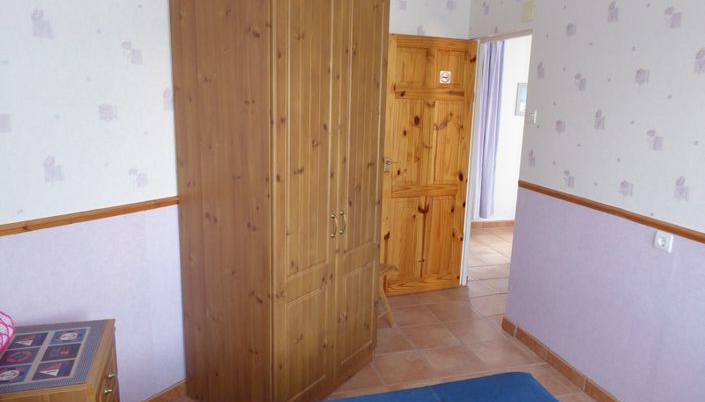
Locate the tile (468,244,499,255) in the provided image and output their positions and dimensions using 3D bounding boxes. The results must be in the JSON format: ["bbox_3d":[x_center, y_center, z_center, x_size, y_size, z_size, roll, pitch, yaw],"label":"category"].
[{"bbox_3d":[1.305,0.515,5.324,0.326,0.010,0.326,-2,12,-17],"label":"tile"}]

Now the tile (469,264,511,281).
[{"bbox_3d":[1.194,0.664,4.652,0.323,0.010,0.323,-2,13,-16],"label":"tile"}]

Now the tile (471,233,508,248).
[{"bbox_3d":[1.527,0.436,5.731,0.326,0.010,0.326,-2,12,-17],"label":"tile"}]

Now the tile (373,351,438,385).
[{"bbox_3d":[0.290,0.976,2.983,0.326,0.010,0.326,-2,12,-17],"label":"tile"}]

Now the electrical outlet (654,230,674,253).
[{"bbox_3d":[1.378,0.181,2.249,0.014,0.081,0.081,-2,12,-15],"label":"electrical outlet"}]

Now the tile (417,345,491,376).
[{"bbox_3d":[0.611,0.985,3.141,0.323,0.010,0.323,-2,13,-16],"label":"tile"}]

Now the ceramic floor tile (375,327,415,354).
[{"bbox_3d":[0.195,0.909,3.294,0.326,0.010,0.326,-2,12,-17],"label":"ceramic floor tile"}]

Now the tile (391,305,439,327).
[{"bbox_3d":[0.417,0.831,3.700,0.326,0.010,0.326,-2,12,-17],"label":"tile"}]

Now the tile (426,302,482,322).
[{"bbox_3d":[0.744,0.831,3.851,0.323,0.010,0.323,-2,13,-16],"label":"tile"}]

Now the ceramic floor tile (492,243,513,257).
[{"bbox_3d":[1.645,0.498,5.454,0.323,0.010,0.323,-2,13,-16],"label":"ceramic floor tile"}]

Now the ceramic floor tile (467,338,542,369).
[{"bbox_3d":[0.928,0.972,3.232,0.323,0.010,0.323,-2,13,-16],"label":"ceramic floor tile"}]

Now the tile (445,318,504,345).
[{"bbox_3d":[0.836,0.901,3.542,0.323,0.010,0.323,-2,13,-16],"label":"tile"}]

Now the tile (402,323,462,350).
[{"bbox_3d":[0.519,0.914,3.450,0.323,0.010,0.323,-2,13,-16],"label":"tile"}]

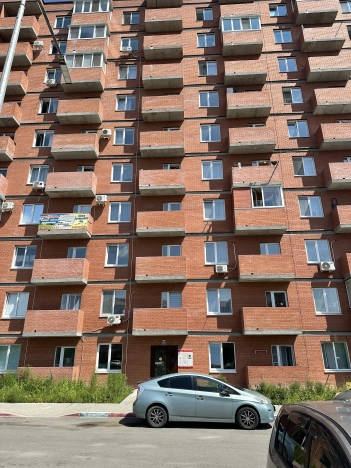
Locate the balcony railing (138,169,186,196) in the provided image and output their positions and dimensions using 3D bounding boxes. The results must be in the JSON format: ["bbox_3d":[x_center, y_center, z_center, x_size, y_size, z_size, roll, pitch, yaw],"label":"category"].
[{"bbox_3d":[-0.793,-3.193,20.305,2.811,1.302,0.888,-1,-20,3],"label":"balcony railing"}]

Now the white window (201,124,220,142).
[{"bbox_3d":[2.487,-7.140,22.877,1.443,1.468,0.118,-1,-20,3],"label":"white window"}]

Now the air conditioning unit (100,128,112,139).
[{"bbox_3d":[-4.846,-7.153,22.959,0.710,0.493,0.266,-1,-20,3],"label":"air conditioning unit"}]

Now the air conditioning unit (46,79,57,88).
[{"bbox_3d":[-9.402,-11.421,24.712,0.780,0.550,0.300,-1,-20,3],"label":"air conditioning unit"}]

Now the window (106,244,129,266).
[{"bbox_3d":[-3.436,1.277,19.331,1.370,1.400,0.160,-1,-20,3],"label":"window"}]

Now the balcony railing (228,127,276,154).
[{"bbox_3d":[5.130,-6.279,21.900,2.950,1.381,0.947,-1,-20,3],"label":"balcony railing"}]

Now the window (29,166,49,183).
[{"bbox_3d":[-9.066,-3.893,21.570,1.289,1.410,0.160,-1,-20,3],"label":"window"}]

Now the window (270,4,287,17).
[{"bbox_3d":[8.148,-17.585,25.638,1.299,1.319,0.160,-1,-20,3],"label":"window"}]

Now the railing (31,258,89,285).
[{"bbox_3d":[-6.793,2.257,19.185,2.997,1.372,0.816,-1,-20,3],"label":"railing"}]

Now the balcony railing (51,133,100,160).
[{"bbox_3d":[-6.595,-5.821,21.613,2.924,1.302,0.888,-1,-20,3],"label":"balcony railing"}]

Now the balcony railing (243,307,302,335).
[{"bbox_3d":[5.278,4.798,17.789,2.960,1.391,0.947,-1,-20,3],"label":"balcony railing"}]

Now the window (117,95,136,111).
[{"bbox_3d":[-3.639,-9.648,24.056,1.401,1.429,0.150,-1,-20,3],"label":"window"}]

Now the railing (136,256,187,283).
[{"bbox_3d":[-0.792,2.167,19.109,2.951,1.383,0.970,-1,-20,3],"label":"railing"}]

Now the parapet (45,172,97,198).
[{"bbox_3d":[-6.816,-3.218,21.217,2.997,1.372,0.816,-1,-20,3],"label":"parapet"}]

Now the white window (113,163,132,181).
[{"bbox_3d":[-3.603,-4.156,21.850,1.376,1.429,0.150,-1,-20,3],"label":"white window"}]

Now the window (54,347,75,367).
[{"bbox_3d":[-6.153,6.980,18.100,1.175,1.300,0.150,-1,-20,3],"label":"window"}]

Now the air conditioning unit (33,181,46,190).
[{"bbox_3d":[-8.997,-3.187,21.455,0.780,0.520,0.300,-1,-20,3],"label":"air conditioning unit"}]

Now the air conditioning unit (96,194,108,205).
[{"bbox_3d":[-4.602,-2.138,20.321,0.680,0.460,0.280,-1,-20,3],"label":"air conditioning unit"}]

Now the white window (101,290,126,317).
[{"bbox_3d":[-3.577,4.047,18.809,1.390,1.453,0.140,-1,-20,3],"label":"white window"}]

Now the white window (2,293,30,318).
[{"bbox_3d":[-9.347,4.179,19.101,1.390,1.453,0.140,-1,-20,3],"label":"white window"}]

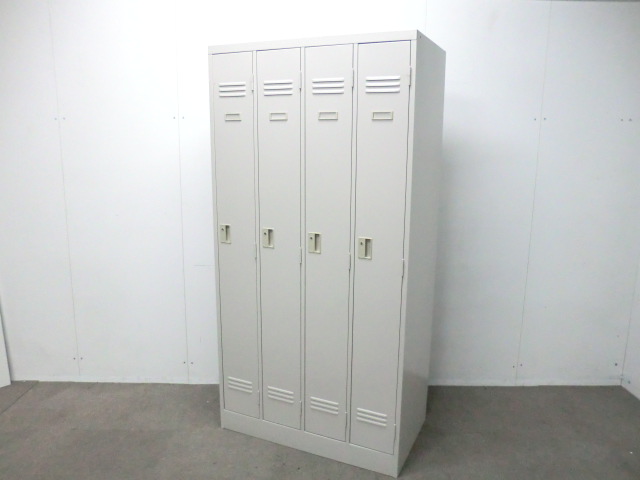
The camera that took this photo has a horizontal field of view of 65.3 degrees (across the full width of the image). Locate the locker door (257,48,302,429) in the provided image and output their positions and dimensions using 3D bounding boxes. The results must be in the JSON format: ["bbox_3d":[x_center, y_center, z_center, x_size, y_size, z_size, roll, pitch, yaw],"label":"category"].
[{"bbox_3d":[-0.166,0.049,2.162,0.198,1.651,0.030,6,13,24],"label":"locker door"}]

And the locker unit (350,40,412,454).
[{"bbox_3d":[0.327,0.047,2.189,0.209,1.651,0.480,6,13,24],"label":"locker unit"}]

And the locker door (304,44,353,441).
[{"bbox_3d":[0.031,0.067,2.076,0.199,1.650,0.030,6,13,24],"label":"locker door"}]

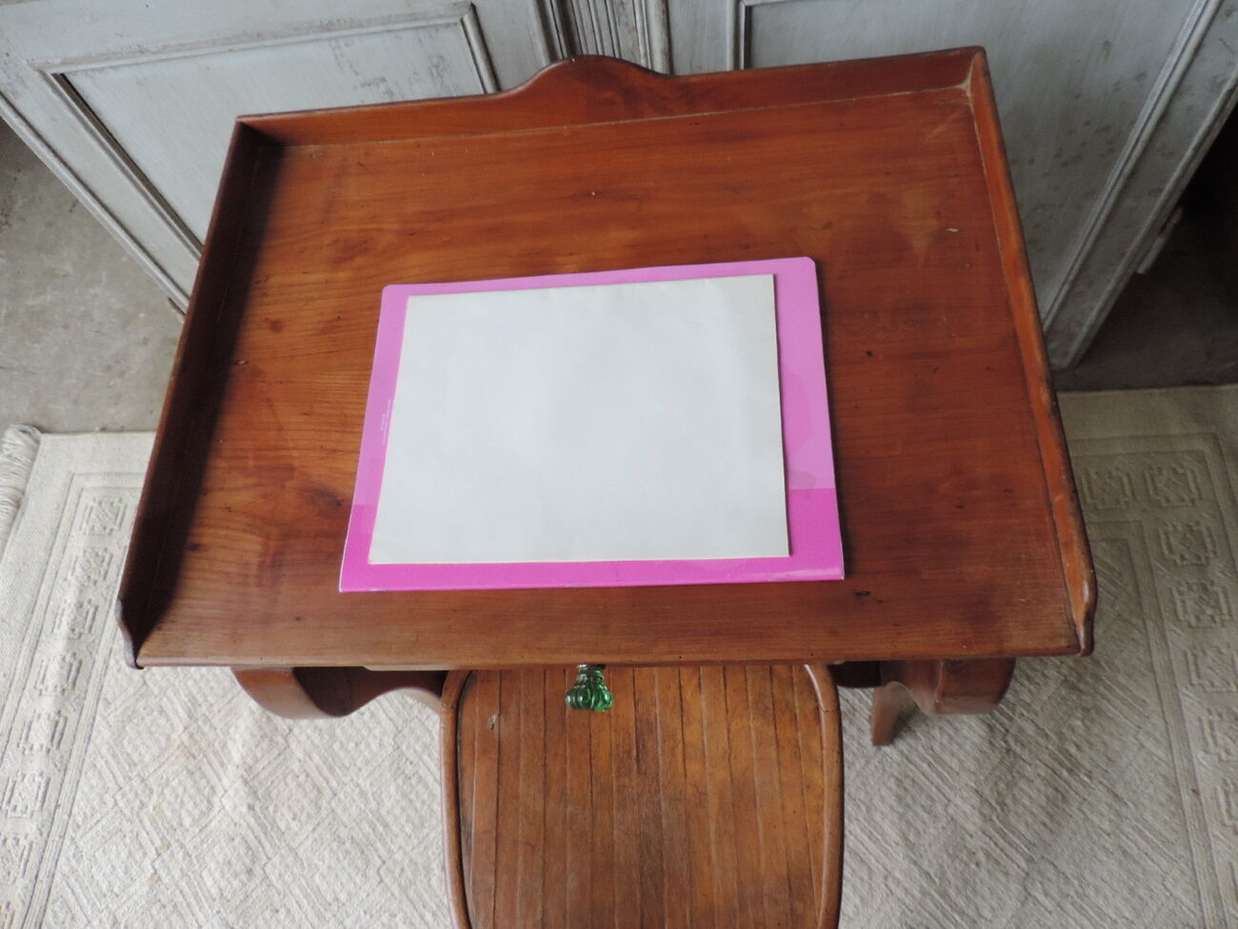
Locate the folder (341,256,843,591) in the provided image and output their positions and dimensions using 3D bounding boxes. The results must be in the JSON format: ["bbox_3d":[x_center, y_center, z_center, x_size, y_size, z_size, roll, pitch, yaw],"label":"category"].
[{"bbox_3d":[-0.022,-0.033,0.606,0.331,0.006,0.248,-2,66,8],"label":"folder"}]

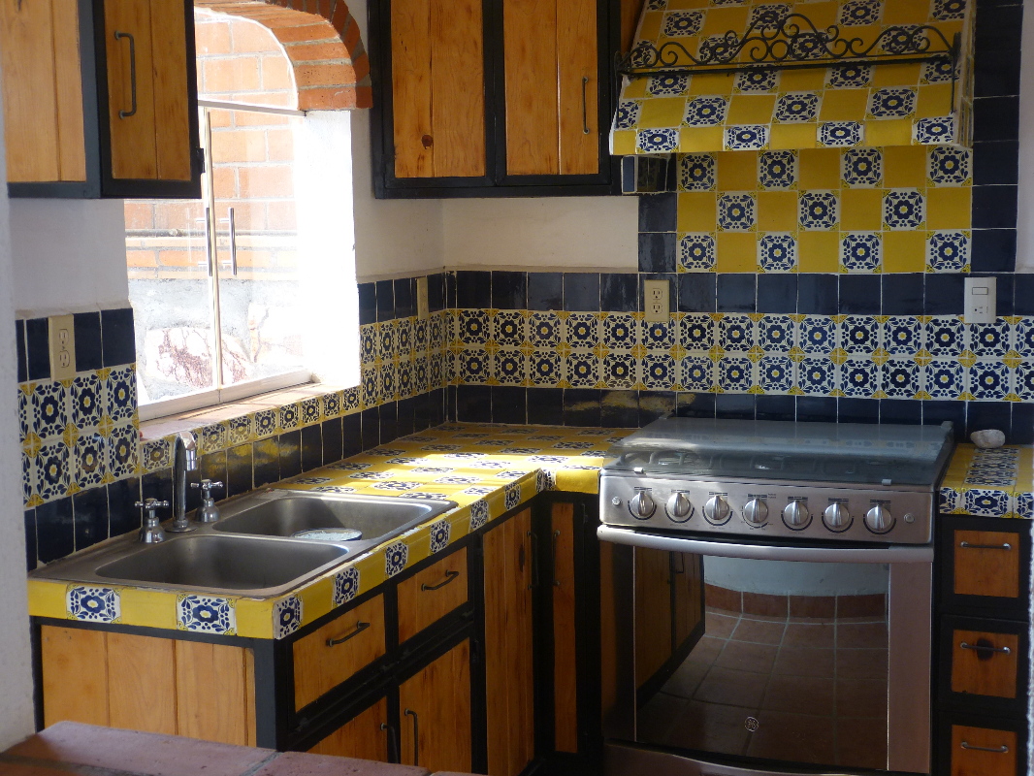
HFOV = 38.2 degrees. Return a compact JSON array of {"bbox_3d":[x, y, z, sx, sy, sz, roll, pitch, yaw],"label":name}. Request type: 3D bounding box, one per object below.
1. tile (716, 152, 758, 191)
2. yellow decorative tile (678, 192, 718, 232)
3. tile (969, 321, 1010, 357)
[{"bbox_3d":[0.577,-0.569,3.901,0.105,0.105,0.008,2,7,21],"label":"tile"},{"bbox_3d":[0.488,-0.474,4.029,0.106,0.106,0.010,2,6,21],"label":"yellow decorative tile"},{"bbox_3d":[1.199,-0.128,3.786,0.104,0.104,0.010,2,7,20],"label":"tile"}]

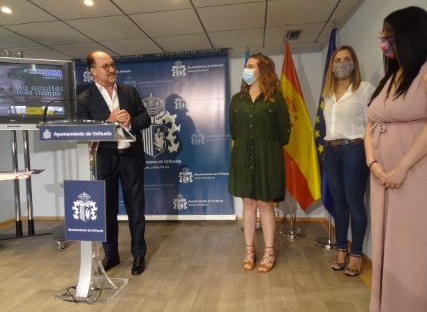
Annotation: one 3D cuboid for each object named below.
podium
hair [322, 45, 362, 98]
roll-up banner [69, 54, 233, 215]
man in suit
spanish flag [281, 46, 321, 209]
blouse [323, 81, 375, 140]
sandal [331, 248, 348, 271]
[{"bbox_3d":[-0.856,0.358,2.093,0.500,1.160,0.380,-1,4,8],"label":"podium"},{"bbox_3d":[1.022,-0.626,2.307,0.290,0.390,0.240,0,4,27],"label":"hair"},{"bbox_3d":[-0.752,-0.214,3.767,2.030,2.090,0.120,-1,4,8],"label":"roll-up banner"},{"bbox_3d":[-0.753,0.049,2.427,0.540,1.730,0.400,-2,4,-5],"label":"man in suit"},{"bbox_3d":[0.869,-0.274,3.001,0.420,1.630,0.200,-1,4,14],"label":"spanish flag"},{"bbox_3d":[1.078,-0.327,2.318,0.390,0.450,0.250,1,4,34],"label":"blouse"},{"bbox_3d":[1.026,0.803,2.377,0.090,0.140,0.215,1,4,37],"label":"sandal"}]

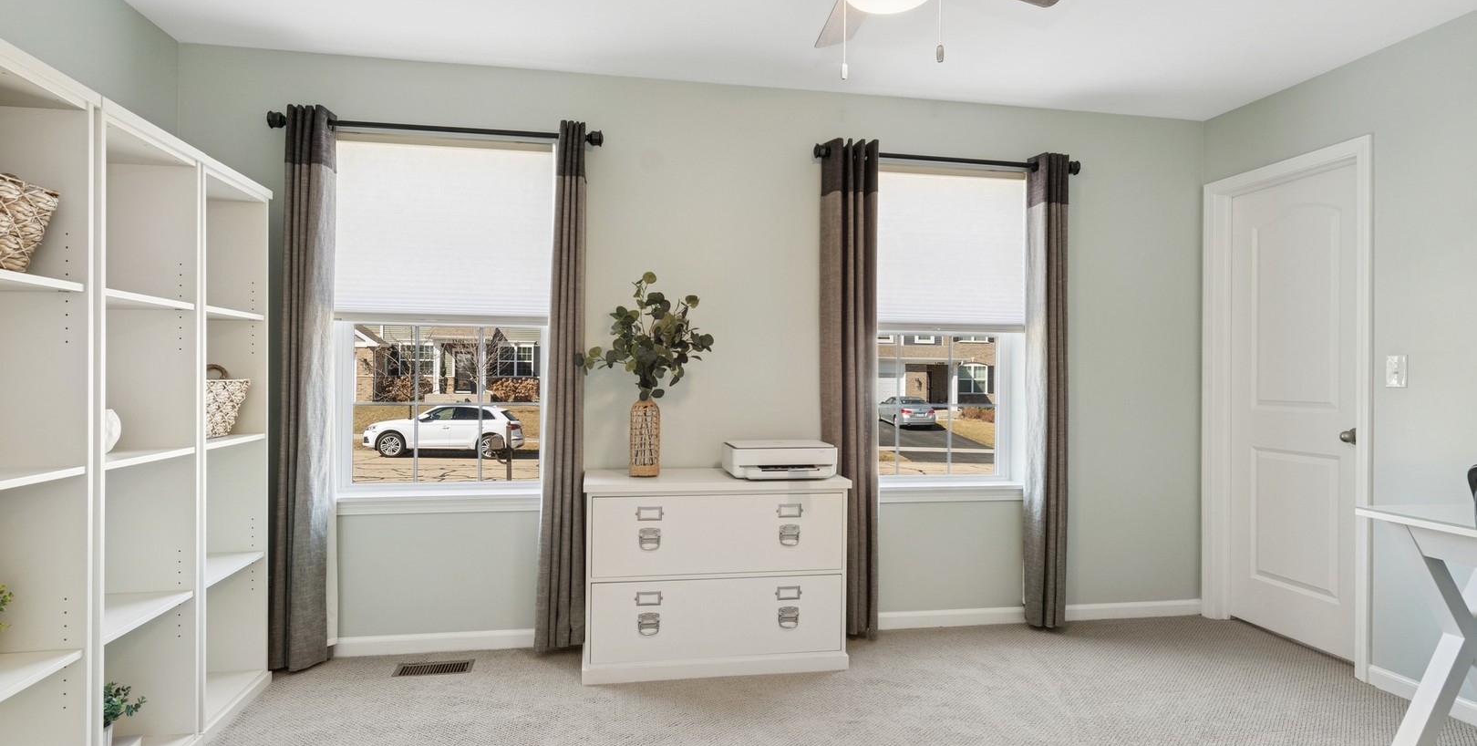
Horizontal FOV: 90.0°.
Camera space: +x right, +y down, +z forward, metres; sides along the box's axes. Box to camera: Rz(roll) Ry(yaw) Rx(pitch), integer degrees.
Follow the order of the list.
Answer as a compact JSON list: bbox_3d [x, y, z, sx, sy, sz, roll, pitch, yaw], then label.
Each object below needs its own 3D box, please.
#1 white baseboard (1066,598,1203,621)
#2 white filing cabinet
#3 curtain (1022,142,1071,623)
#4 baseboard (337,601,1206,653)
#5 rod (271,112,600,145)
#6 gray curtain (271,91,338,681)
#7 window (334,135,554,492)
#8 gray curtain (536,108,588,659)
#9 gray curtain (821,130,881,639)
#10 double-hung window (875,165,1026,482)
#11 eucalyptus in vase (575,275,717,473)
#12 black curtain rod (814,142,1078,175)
[{"bbox_3d":[1.925,1.147,3.582,0.740,0.080,0.018,0,0,-10],"label":"white baseboard"},{"bbox_3d":[-0.100,0.794,3.035,1.040,0.747,0.401,0,0,-10],"label":"white filing cabinet"},{"bbox_3d":[1.435,0.082,3.430,0.148,2.161,0.110,0,0,-10],"label":"curtain"},{"bbox_3d":[0.284,1.131,3.305,4.049,0.079,0.018,0,0,-10],"label":"baseboard"},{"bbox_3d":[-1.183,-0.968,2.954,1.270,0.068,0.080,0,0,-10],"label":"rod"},{"bbox_3d":[-1.703,0.059,2.888,0.188,2.158,0.110,0,0,-10],"label":"gray curtain"},{"bbox_3d":[-1.222,-0.242,3.084,0.920,1.450,0.110,0,0,-10],"label":"window"},{"bbox_3d":[-0.731,0.055,3.055,0.189,2.142,0.110,0,0,-10],"label":"gray curtain"},{"bbox_3d":[0.481,0.070,3.234,0.270,2.145,0.140,0,0,-10],"label":"gray curtain"},{"bbox_3d":[0.919,-0.222,3.485,0.873,1.471,0.111,0,0,-10],"label":"double-hung window"},{"bbox_3d":[-0.371,0.003,2.981,0.550,0.825,0.400,0,0,-10],"label":"eucalyptus in vase"},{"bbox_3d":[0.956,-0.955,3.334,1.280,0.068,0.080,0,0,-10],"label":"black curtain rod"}]

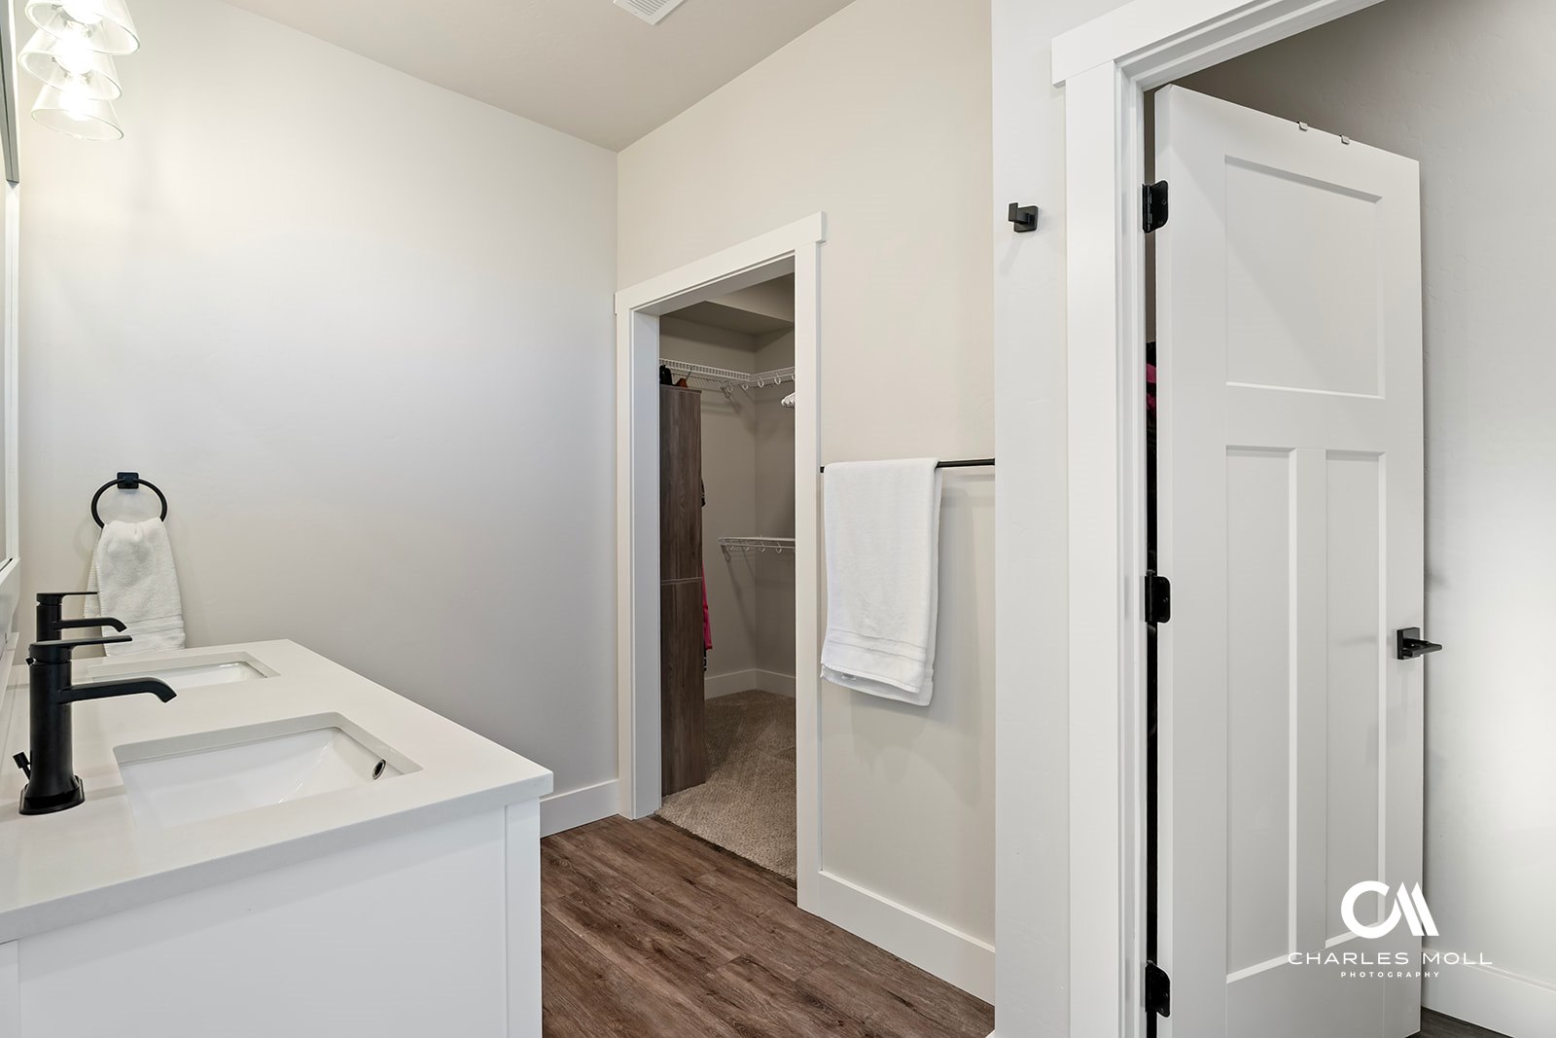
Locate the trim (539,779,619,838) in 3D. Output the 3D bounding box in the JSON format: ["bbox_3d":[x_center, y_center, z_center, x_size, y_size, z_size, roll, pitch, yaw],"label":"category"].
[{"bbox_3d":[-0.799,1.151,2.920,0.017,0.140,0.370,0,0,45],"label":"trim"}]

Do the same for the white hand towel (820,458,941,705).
[{"bbox_3d":[0.273,0.164,2.027,0.385,0.630,0.080,0,0,45],"label":"white hand towel"}]

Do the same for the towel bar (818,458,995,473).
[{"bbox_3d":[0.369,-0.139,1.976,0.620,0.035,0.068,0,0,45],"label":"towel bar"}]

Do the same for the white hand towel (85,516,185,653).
[{"bbox_3d":[-1.696,0.183,1.947,0.085,0.370,0.198,0,0,45],"label":"white hand towel"}]

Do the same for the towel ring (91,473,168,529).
[{"bbox_3d":[-1.723,-0.038,1.954,0.063,0.167,0.152,0,0,45],"label":"towel ring"}]

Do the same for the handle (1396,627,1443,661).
[{"bbox_3d":[1.431,0.287,1.651,0.135,0.067,0.066,0,0,-22],"label":"handle"}]

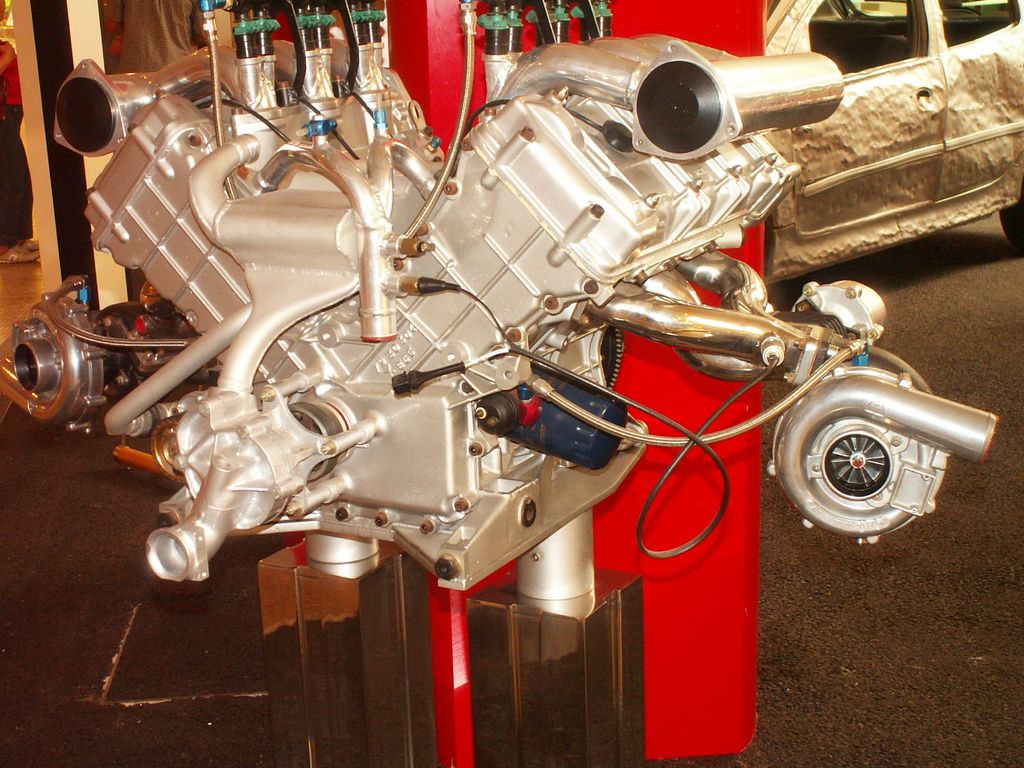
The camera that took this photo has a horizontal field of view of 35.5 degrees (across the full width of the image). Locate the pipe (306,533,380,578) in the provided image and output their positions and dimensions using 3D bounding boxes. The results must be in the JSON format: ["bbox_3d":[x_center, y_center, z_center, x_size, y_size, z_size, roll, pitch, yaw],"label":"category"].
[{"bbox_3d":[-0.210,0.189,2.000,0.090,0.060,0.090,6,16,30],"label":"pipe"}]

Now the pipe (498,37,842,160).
[{"bbox_3d":[0.167,-0.307,1.679,0.295,0.118,0.360,6,16,30],"label":"pipe"}]

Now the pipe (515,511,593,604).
[{"bbox_3d":[0.050,0.195,1.845,0.090,0.100,0.090,-2,14,1],"label":"pipe"}]

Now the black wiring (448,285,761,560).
[{"bbox_3d":[0.097,0.046,1.642,0.315,0.275,0.090,6,16,30],"label":"black wiring"}]

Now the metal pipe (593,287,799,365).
[{"bbox_3d":[0.186,-0.062,1.636,0.215,0.055,0.055,11,17,13],"label":"metal pipe"}]

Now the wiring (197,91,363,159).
[{"bbox_3d":[-0.272,-0.298,1.852,0.190,0.075,0.070,6,16,30],"label":"wiring"}]

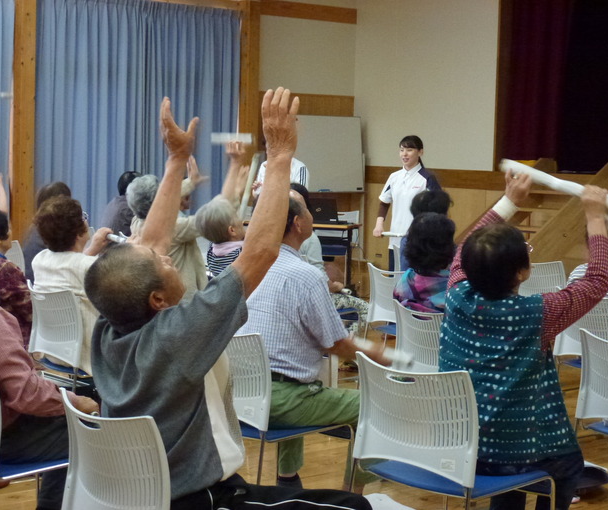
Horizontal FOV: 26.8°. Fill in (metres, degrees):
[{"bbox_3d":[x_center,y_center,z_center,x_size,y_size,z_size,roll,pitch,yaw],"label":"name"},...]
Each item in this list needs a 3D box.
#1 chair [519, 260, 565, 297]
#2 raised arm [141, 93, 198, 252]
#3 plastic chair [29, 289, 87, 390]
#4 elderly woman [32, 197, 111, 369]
[{"bbox_3d":[1.552,0.410,8.239,0.520,0.780,0.500,-3,6,-42],"label":"chair"},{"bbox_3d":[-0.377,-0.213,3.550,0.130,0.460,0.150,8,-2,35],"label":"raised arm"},{"bbox_3d":[-1.020,0.525,5.986,0.520,0.780,0.500,-2,6,-39],"label":"plastic chair"},{"bbox_3d":[-0.884,0.321,6.070,0.730,1.190,0.470,-2,5,-38],"label":"elderly woman"}]

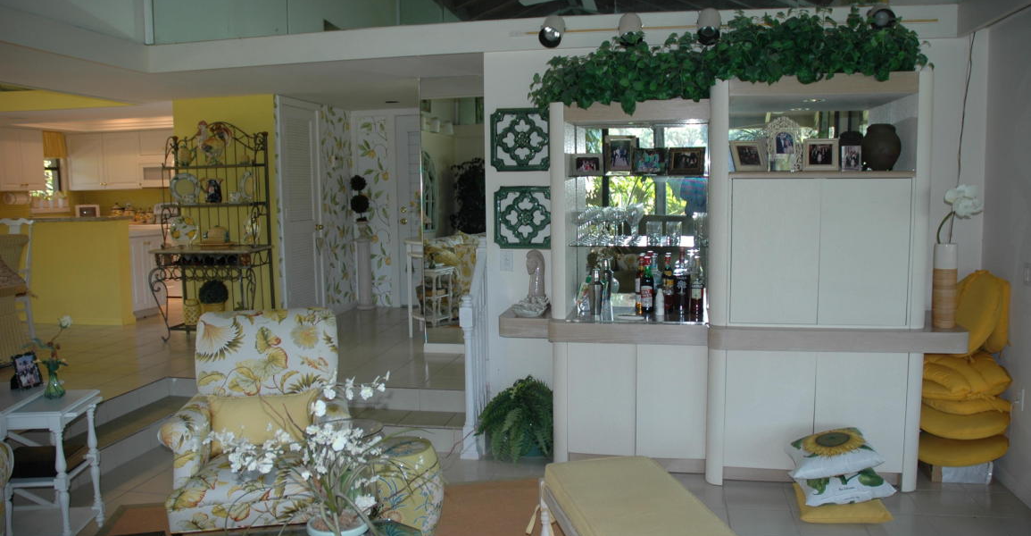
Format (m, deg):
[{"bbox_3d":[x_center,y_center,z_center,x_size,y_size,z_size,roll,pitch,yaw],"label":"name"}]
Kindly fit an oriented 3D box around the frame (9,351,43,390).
[{"bbox_3d":[-2.319,0.486,3.677,0.125,0.170,0.050,-7,-3,-43],"label":"frame"}]

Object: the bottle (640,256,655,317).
[{"bbox_3d":[0.758,0.099,4.437,0.075,0.337,0.075,0,7,11],"label":"bottle"}]

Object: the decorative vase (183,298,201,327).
[{"bbox_3d":[-2.822,0.390,6.748,0.143,0.210,0.143,0,7,11],"label":"decorative vase"}]

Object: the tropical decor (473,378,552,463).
[{"bbox_3d":[-0.001,0.872,4.702,0.470,0.450,0.430,0,7,9],"label":"tropical decor"}]

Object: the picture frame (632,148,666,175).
[{"bbox_3d":[0.738,-0.588,4.260,0.187,0.155,0.030,0,-2,9],"label":"picture frame"}]

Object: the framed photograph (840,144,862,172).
[{"bbox_3d":[1.787,-0.579,4.102,0.103,0.140,0.030,1,-3,14],"label":"framed photograph"}]

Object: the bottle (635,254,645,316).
[{"bbox_3d":[0.757,0.088,4.628,0.078,0.344,0.078,0,7,9],"label":"bottle"}]

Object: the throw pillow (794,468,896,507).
[{"bbox_3d":[1.539,1.022,3.672,0.420,0.120,0.410,-9,6,4],"label":"throw pillow"}]

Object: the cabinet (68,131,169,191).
[{"bbox_3d":[-5.159,-1.433,10.339,1.780,0.767,0.340,0,7,11],"label":"cabinet"}]

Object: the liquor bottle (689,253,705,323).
[{"bbox_3d":[0.991,0.112,4.211,0.074,0.354,0.074,0,7,11],"label":"liquor bottle"}]

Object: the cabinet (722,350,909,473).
[{"bbox_3d":[1.597,0.715,4.248,0.920,0.660,0.520,0,6,11],"label":"cabinet"}]

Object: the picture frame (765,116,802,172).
[{"bbox_3d":[1.384,-0.638,3.986,0.200,0.295,0.040,0,0,11],"label":"picture frame"}]

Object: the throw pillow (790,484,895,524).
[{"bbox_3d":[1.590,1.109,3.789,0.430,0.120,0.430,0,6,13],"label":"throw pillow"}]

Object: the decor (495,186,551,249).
[{"bbox_3d":[0.066,-0.314,4.792,0.395,0.389,0.040,0,7,11],"label":"decor"}]

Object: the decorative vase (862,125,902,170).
[{"bbox_3d":[1.887,-0.619,3.978,0.196,0.248,0.196,0,7,11],"label":"decorative vase"}]

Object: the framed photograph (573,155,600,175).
[{"bbox_3d":[0.420,-0.602,4.537,0.175,0.127,0.030,0,-3,9],"label":"framed photograph"}]

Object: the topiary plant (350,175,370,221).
[{"bbox_3d":[-1.608,-0.721,8.009,0.200,0.470,0.200,0,7,9],"label":"topiary plant"}]

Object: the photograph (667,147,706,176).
[{"bbox_3d":[0.982,-0.607,4.428,0.205,0.161,0.030,1,-3,17],"label":"photograph"}]

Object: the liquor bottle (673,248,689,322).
[{"bbox_3d":[0.973,0.079,4.501,0.095,0.387,0.093,0,7,9],"label":"liquor bottle"}]

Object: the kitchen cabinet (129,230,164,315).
[{"bbox_3d":[-4.005,0.033,7.824,0.580,0.914,0.450,0,7,9],"label":"kitchen cabinet"}]

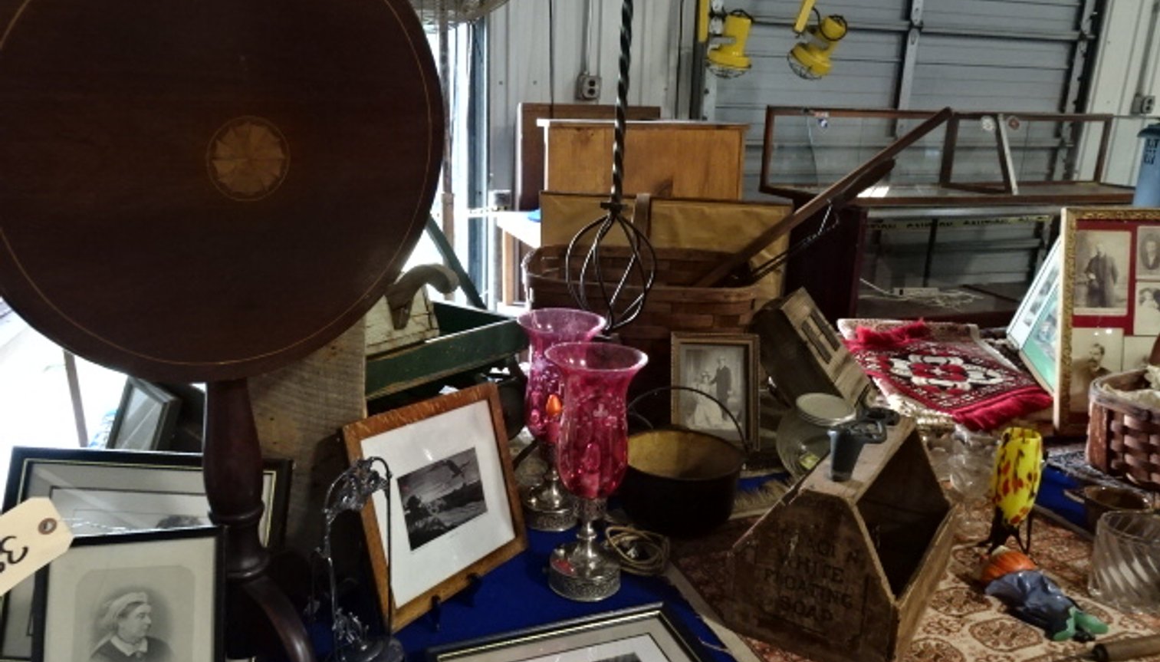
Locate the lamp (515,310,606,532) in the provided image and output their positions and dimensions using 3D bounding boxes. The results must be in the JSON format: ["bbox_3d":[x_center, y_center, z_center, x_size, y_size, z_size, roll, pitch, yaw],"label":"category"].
[{"bbox_3d":[-0.043,0.162,1.444,0.153,0.382,0.153,1,17,-2],"label":"lamp"}]

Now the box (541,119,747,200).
[{"bbox_3d":[0.207,-0.572,2.982,0.732,0.390,0.310,-1,16,-8],"label":"box"}]

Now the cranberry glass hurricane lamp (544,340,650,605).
[{"bbox_3d":[0.018,0.222,1.250,0.153,0.382,0.153,2,17,1],"label":"cranberry glass hurricane lamp"}]

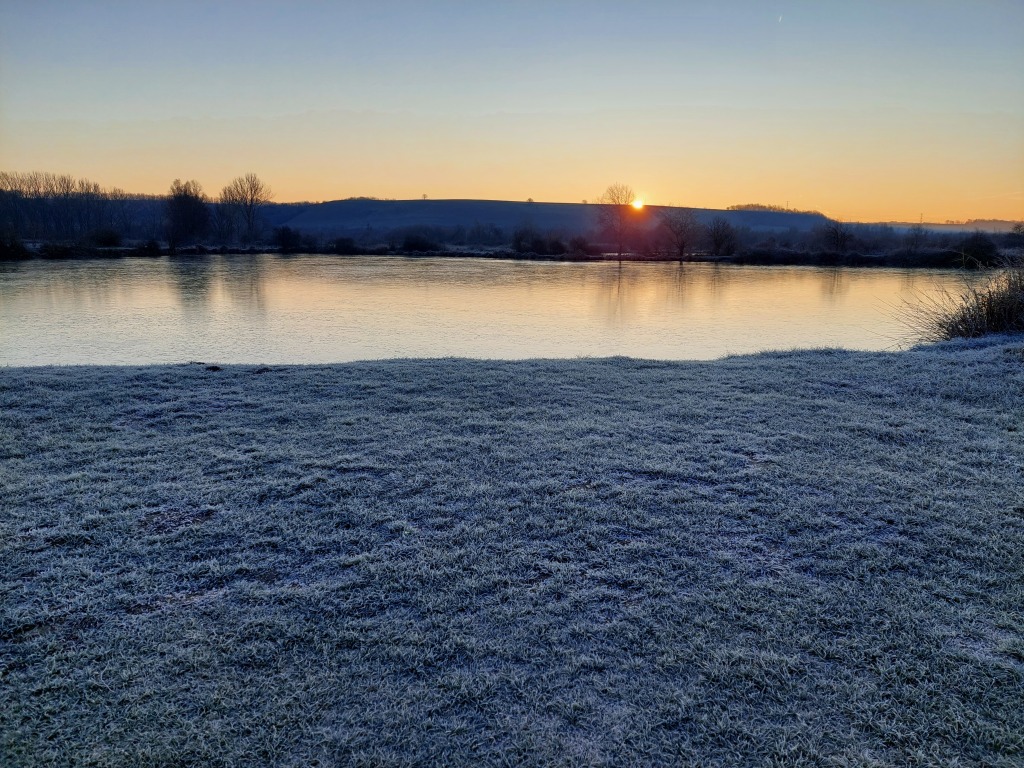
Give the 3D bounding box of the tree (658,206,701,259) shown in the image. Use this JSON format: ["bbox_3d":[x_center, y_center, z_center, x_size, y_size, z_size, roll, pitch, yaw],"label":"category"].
[{"bbox_3d":[19.620,-17.570,83.170,4.920,6.300,4.430,0,11,0],"label":"tree"}]

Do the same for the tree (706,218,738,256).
[{"bbox_3d":[24.450,-17.060,83.270,3.750,4.600,3.380,0,11,0],"label":"tree"}]

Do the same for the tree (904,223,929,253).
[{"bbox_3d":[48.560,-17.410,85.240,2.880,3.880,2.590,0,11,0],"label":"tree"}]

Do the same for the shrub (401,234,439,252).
[{"bbox_3d":[-14.920,-22.870,115.760,5.870,2.960,5.280,0,11,0],"label":"shrub"}]

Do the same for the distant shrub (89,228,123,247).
[{"bbox_3d":[-71.780,-25.780,125.380,6.000,3.290,5.400,0,11,0],"label":"distant shrub"}]

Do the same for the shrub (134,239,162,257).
[{"bbox_3d":[-57.320,-21.520,111.950,4.420,2.790,3.970,0,11,0],"label":"shrub"}]

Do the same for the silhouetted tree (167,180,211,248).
[{"bbox_3d":[-58.550,-30.500,128.510,7.960,13.040,7.170,0,11,0],"label":"silhouetted tree"}]

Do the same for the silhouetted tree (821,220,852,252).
[{"bbox_3d":[35.480,-15.860,77.390,3.270,3.840,2.940,0,11,0],"label":"silhouetted tree"}]

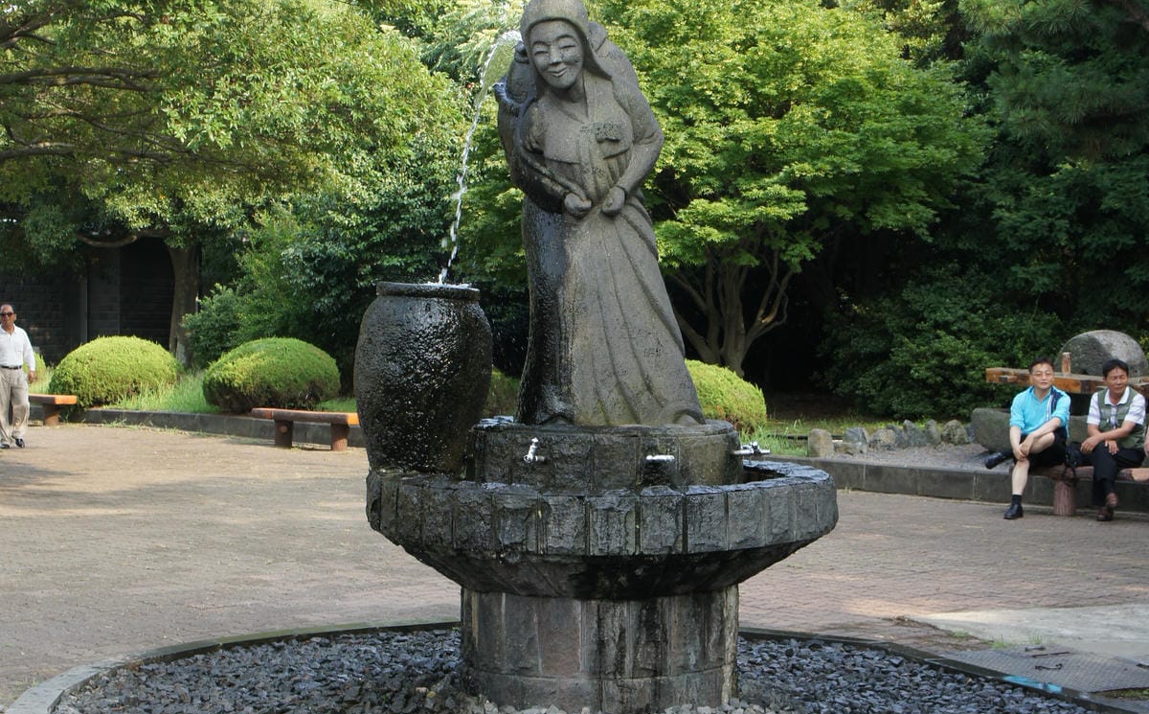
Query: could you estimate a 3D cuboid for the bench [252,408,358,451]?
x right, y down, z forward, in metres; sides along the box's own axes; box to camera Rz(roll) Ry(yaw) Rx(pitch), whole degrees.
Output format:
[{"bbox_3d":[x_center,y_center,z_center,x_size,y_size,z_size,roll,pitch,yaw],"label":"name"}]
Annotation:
[{"bbox_3d":[-3.103,0.850,24.200,1.560,0.430,0.420,2,2,44],"label":"bench"}]

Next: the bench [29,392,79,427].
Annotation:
[{"bbox_3d":[-7.504,0.721,28.600,1.530,0.430,0.420,2,2,44],"label":"bench"}]

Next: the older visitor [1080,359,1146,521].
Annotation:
[{"bbox_3d":[4.252,0.661,16.350,0.580,1.260,0.750,1,1,30],"label":"older visitor"}]

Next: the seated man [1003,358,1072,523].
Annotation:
[{"bbox_3d":[3.709,0.645,16.650,0.580,1.270,0.820,1,1,28],"label":"seated man"}]

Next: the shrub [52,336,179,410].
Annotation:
[{"bbox_3d":[-6.572,0.210,29.500,1.820,0.990,1.780,1,1,0],"label":"shrub"}]

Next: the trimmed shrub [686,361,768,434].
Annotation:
[{"bbox_3d":[1.338,0.448,24.200,1.850,0.870,1.800,1,1,0],"label":"trimmed shrub"}]

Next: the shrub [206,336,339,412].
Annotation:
[{"bbox_3d":[-4.069,0.254,27.700,1.840,1.020,1.800,1,1,0],"label":"shrub"}]

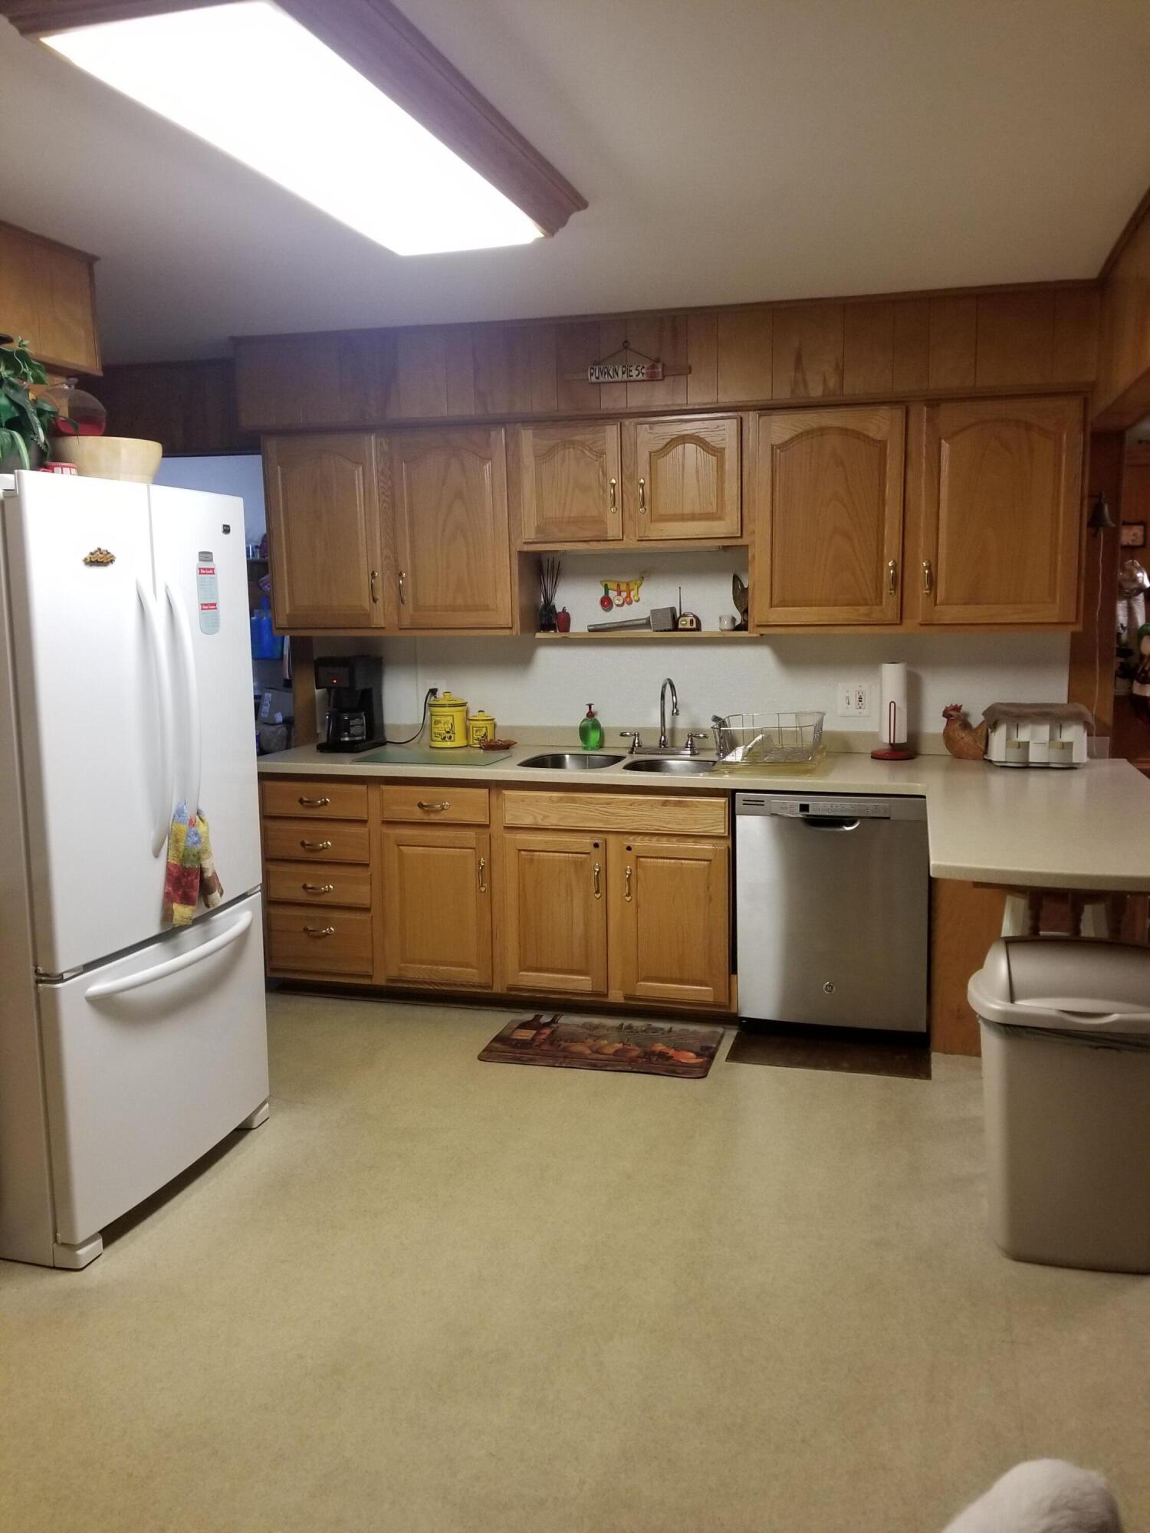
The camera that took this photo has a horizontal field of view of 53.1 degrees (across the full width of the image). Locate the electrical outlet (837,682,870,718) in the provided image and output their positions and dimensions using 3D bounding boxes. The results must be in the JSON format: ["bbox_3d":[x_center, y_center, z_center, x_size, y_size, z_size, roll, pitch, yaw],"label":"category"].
[{"bbox_3d":[1.018,-0.240,4.192,0.118,0.122,0.008,2,9,16],"label":"electrical outlet"}]

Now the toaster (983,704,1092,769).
[{"bbox_3d":[1.581,-0.111,3.938,0.310,0.200,0.230,1,9,13],"label":"toaster"}]

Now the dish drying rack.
[{"bbox_3d":[0.682,-0.092,4.044,0.355,0.145,0.400,2,9,16],"label":"dish drying rack"}]

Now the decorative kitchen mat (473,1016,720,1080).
[{"bbox_3d":[0.101,0.924,3.861,0.750,0.012,0.430,1,9,14],"label":"decorative kitchen mat"}]

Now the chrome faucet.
[{"bbox_3d":[0.345,-0.183,4.216,0.040,0.270,0.200,-2,9,-10],"label":"chrome faucet"}]

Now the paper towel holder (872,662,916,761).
[{"bbox_3d":[1.139,-0.200,4.097,0.155,0.338,0.155,2,9,16],"label":"paper towel holder"}]

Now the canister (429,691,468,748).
[{"bbox_3d":[-0.498,-0.186,4.567,0.152,0.210,0.152,-1,9,0],"label":"canister"}]

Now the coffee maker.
[{"bbox_3d":[-0.883,-0.251,4.532,0.178,0.360,0.230,2,9,16],"label":"coffee maker"}]

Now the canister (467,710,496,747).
[{"bbox_3d":[-0.372,-0.149,4.555,0.108,0.138,0.108,-1,9,0],"label":"canister"}]

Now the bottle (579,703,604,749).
[{"bbox_3d":[0.061,-0.152,4.415,0.085,0.175,0.060,1,9,11],"label":"bottle"}]

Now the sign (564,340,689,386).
[{"bbox_3d":[0.169,-1.372,3.904,0.435,0.140,0.030,2,9,16],"label":"sign"}]

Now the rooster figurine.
[{"bbox_3d":[1.374,-0.119,4.033,0.165,0.193,0.100,0,9,6],"label":"rooster figurine"}]

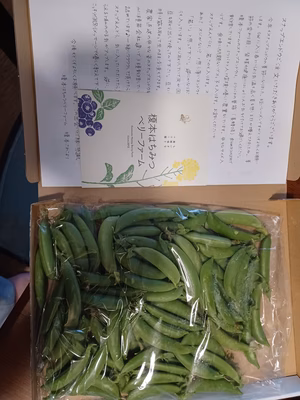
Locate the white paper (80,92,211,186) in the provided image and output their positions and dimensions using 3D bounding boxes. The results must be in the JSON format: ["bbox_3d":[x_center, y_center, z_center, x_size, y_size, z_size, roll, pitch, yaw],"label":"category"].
[{"bbox_3d":[-0.003,-0.067,0.328,0.148,0.002,0.105,-2,102,-9],"label":"white paper"}]

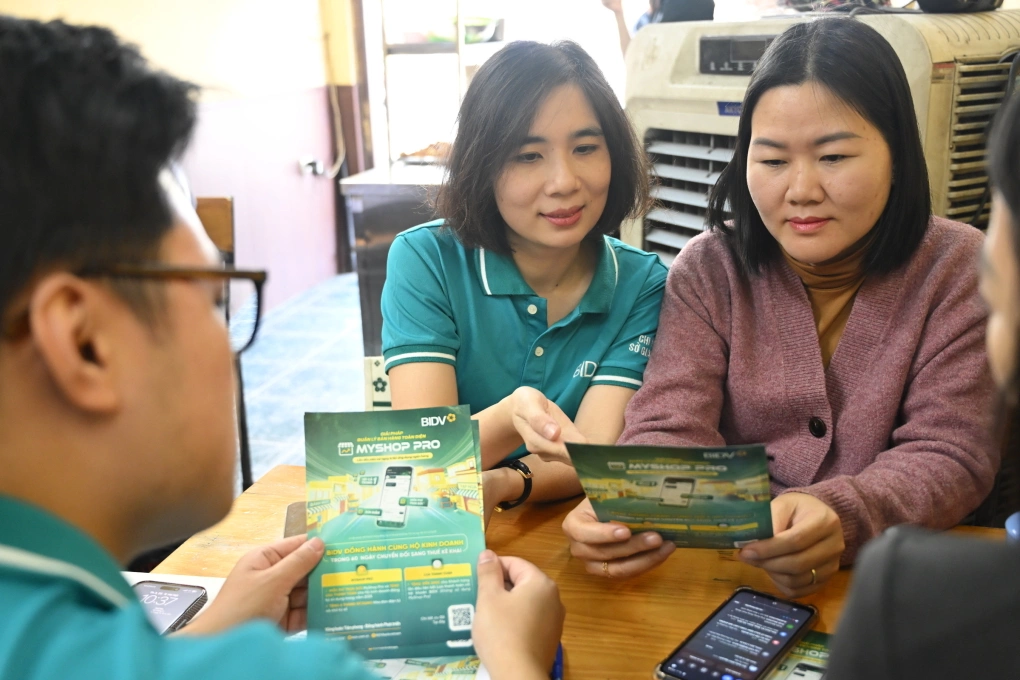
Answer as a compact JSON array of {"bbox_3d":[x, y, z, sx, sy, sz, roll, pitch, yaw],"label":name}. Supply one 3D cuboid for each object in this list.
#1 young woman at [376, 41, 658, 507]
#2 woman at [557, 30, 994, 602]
[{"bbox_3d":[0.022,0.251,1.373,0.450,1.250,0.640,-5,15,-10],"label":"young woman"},{"bbox_3d":[0.348,0.267,1.257,0.490,1.260,0.700,2,16,17],"label":"woman"}]

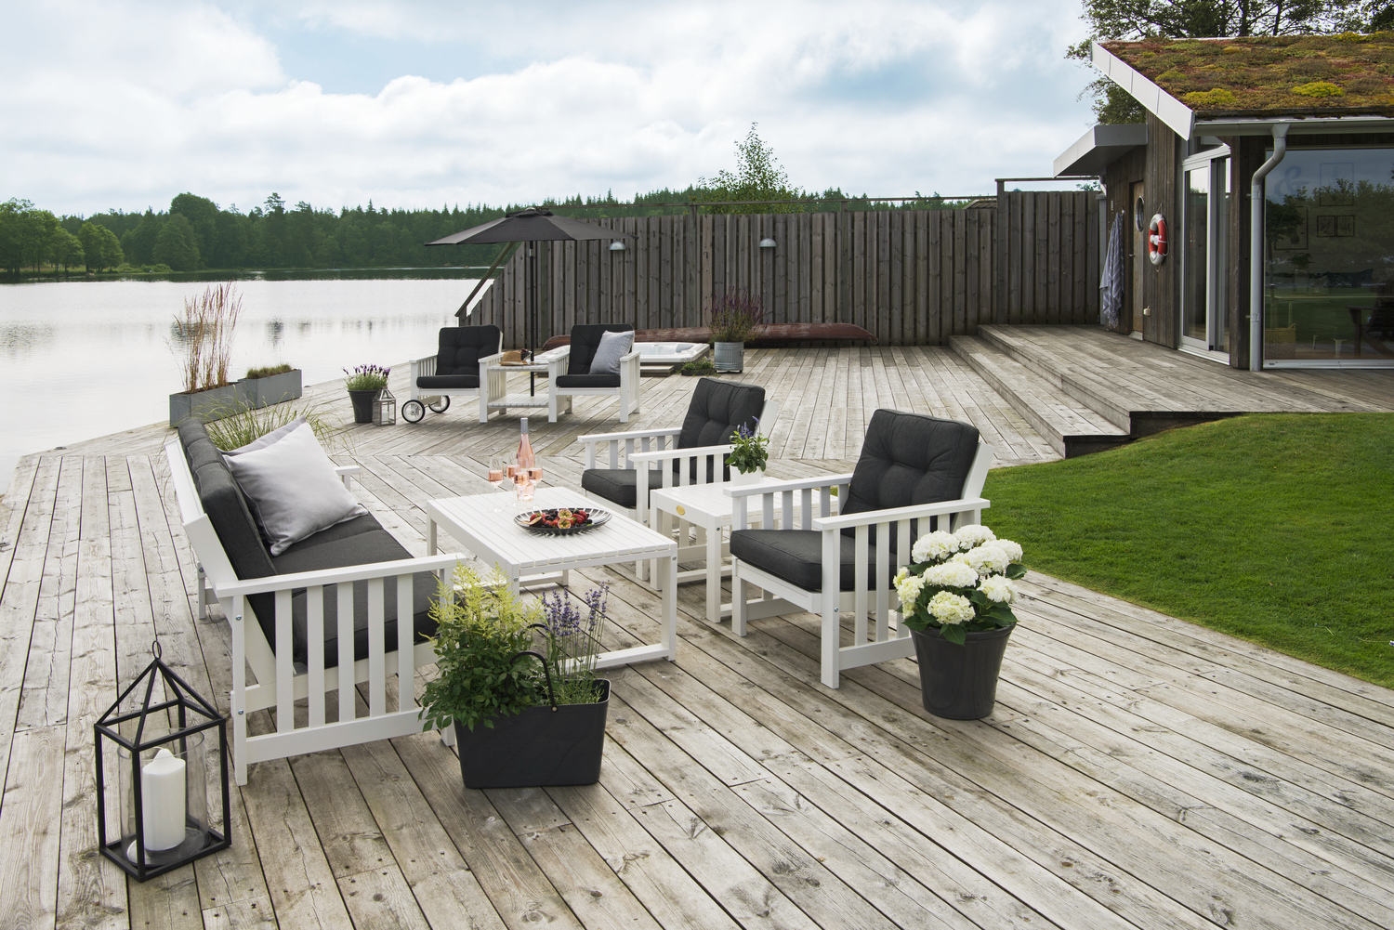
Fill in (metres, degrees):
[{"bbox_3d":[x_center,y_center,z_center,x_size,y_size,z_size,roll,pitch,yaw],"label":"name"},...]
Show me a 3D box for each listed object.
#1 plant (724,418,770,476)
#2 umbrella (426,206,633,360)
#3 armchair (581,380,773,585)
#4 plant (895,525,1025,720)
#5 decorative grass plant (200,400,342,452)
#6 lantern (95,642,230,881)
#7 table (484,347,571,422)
[{"bbox_3d":[0.225,-0.076,5.014,0.195,0.279,0.189,0,11,3],"label":"plant"},{"bbox_3d":[-1.562,-1.489,10.622,1.970,1.920,1.950,1,9,6],"label":"umbrella"},{"bbox_3d":[-0.082,0.031,5.409,0.768,0.841,0.680,-5,12,-26],"label":"armchair"},{"bbox_3d":[0.848,0.488,3.621,0.400,0.580,0.400,0,9,0],"label":"plant"},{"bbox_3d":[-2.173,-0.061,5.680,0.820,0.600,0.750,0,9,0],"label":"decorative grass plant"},{"bbox_3d":[-1.293,0.696,2.737,0.205,0.504,0.205,8,12,39],"label":"lantern"},{"bbox_3d":[-1.586,-0.713,10.622,0.580,0.505,0.700,1,9,6],"label":"table"}]

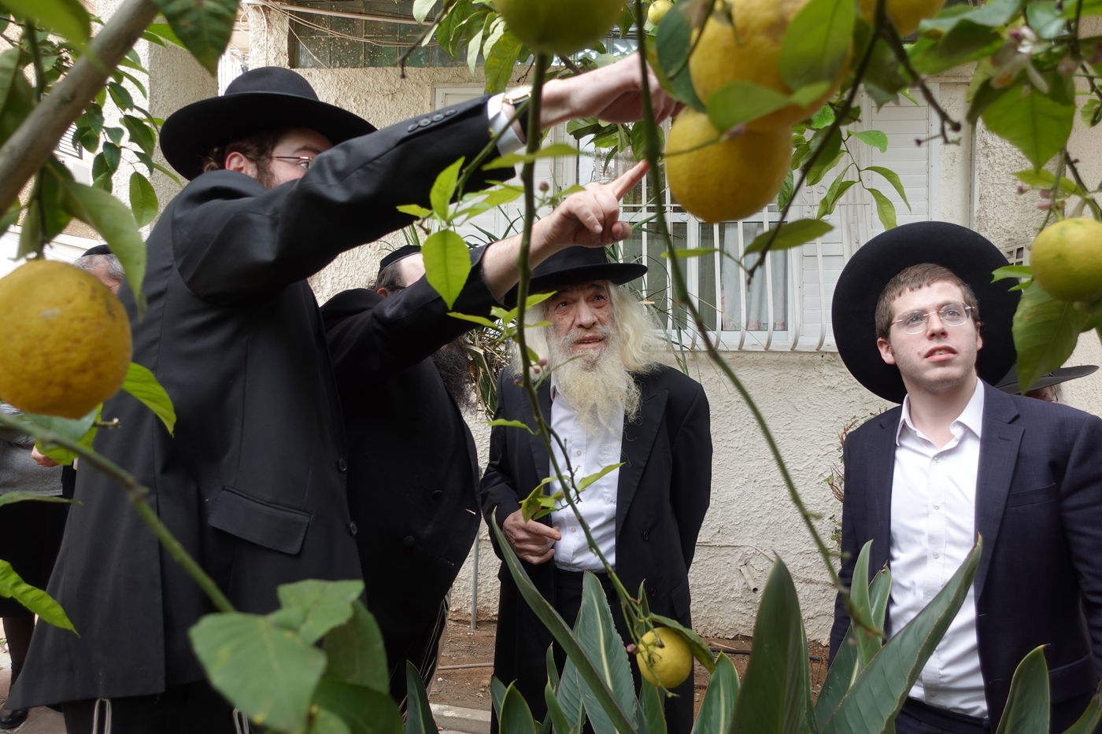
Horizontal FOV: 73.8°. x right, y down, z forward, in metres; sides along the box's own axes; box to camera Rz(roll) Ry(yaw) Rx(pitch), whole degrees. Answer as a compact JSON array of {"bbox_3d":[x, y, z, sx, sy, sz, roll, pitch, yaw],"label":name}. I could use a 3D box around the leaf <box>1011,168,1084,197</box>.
[{"bbox_3d":[0.419,-0.156,0.620,0.060,0.017,0.026,15,9,0],"label":"leaf"}]

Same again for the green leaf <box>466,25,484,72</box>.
[{"bbox_3d":[-0.111,-0.467,1.080,0.025,0.066,0.020,13,0,20],"label":"green leaf"}]

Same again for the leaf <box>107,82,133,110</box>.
[{"bbox_3d":[-0.869,-0.546,1.480,0.036,0.065,0.020,-27,-26,-21],"label":"leaf"}]

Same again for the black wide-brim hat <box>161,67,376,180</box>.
[{"bbox_3d":[-0.455,-0.399,1.241,0.370,0.130,0.345,-10,-13,19],"label":"black wide-brim hat"}]

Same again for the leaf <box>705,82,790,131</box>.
[{"bbox_3d":[0.129,-0.170,0.480,0.054,0.030,0.022,-6,25,2],"label":"leaf"}]

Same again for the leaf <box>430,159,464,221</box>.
[{"bbox_3d":[-0.104,-0.179,0.740,0.030,0.066,0.018,12,0,-20],"label":"leaf"}]

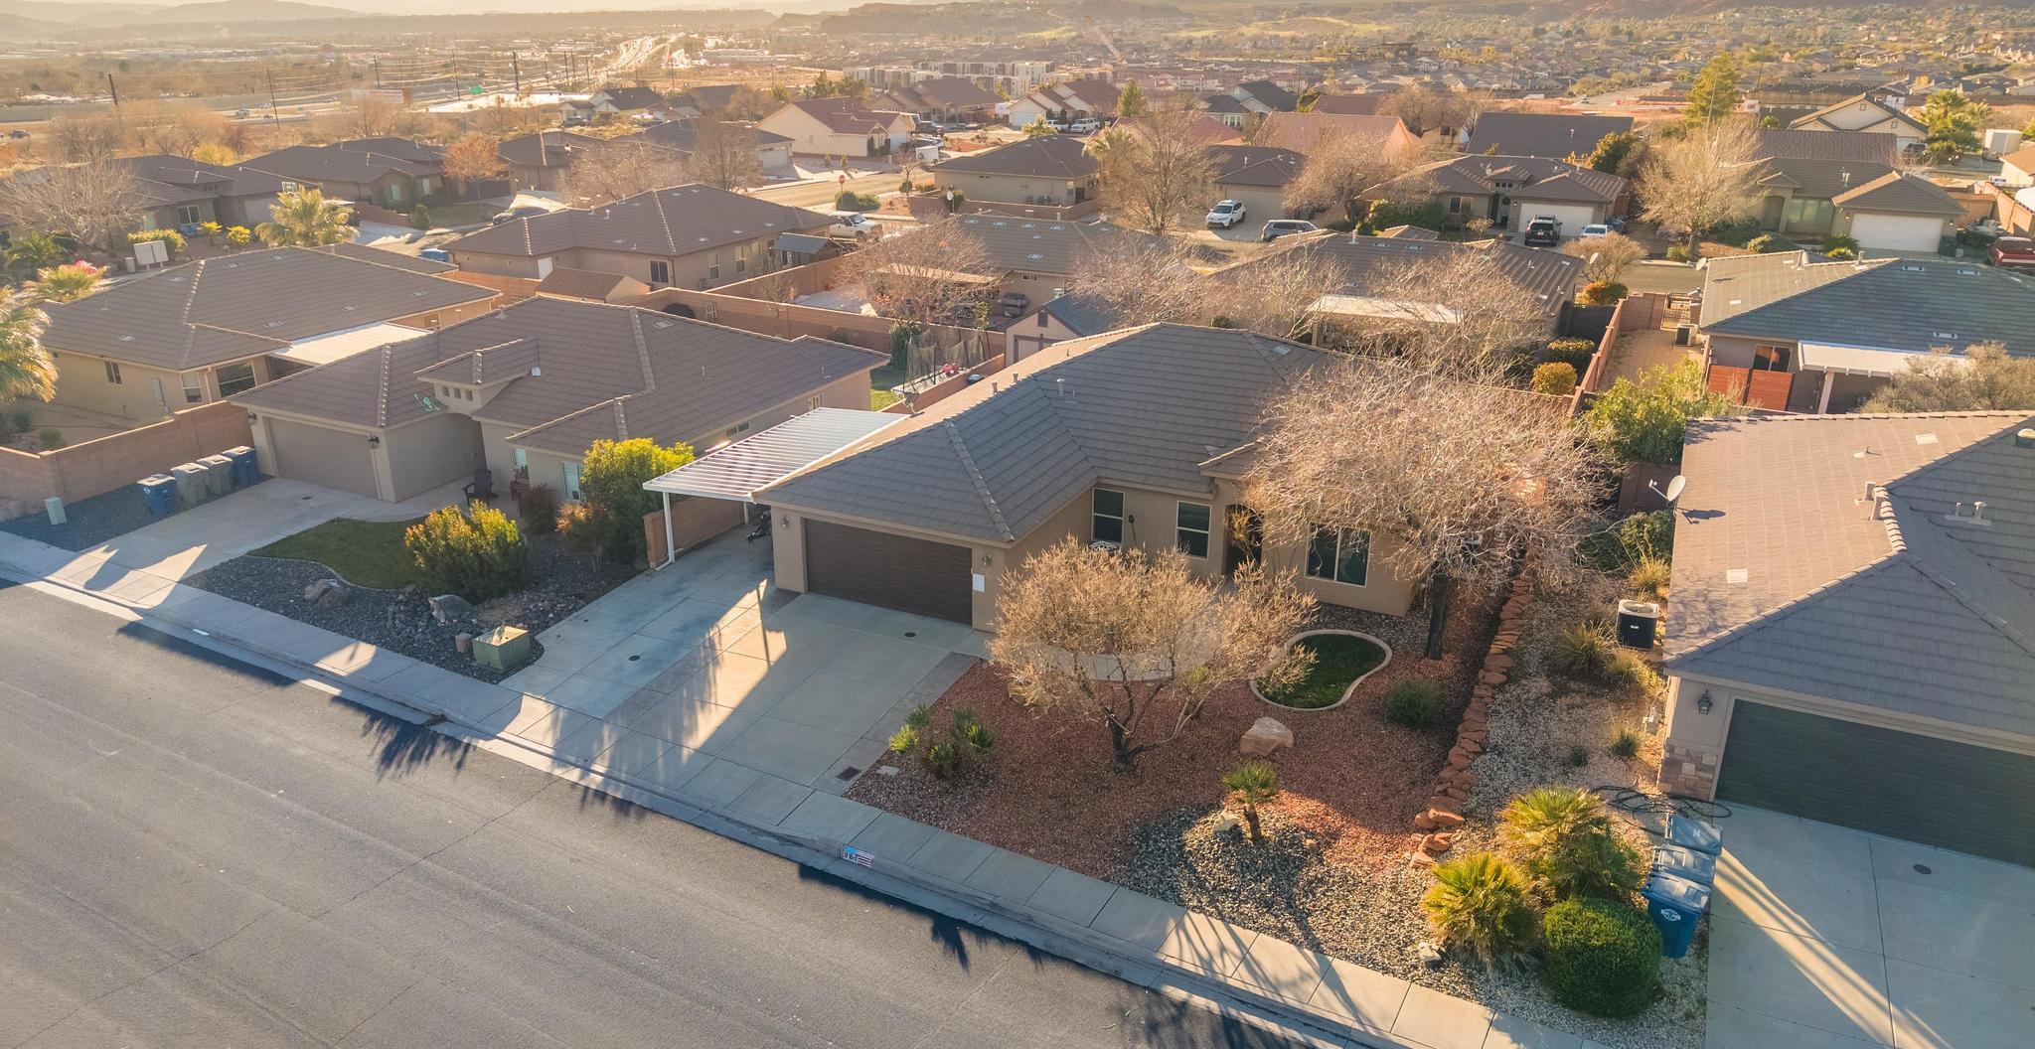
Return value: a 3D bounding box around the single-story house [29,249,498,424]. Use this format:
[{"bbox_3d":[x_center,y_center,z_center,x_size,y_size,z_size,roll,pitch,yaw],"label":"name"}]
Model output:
[{"bbox_3d":[-36.297,-10.928,68.613,17.200,5.450,21.900,9,22,23],"label":"single-story house"}]

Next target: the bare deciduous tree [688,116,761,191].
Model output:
[{"bbox_3d":[-27.716,-34.963,133.308,7.200,7.100,7.200,0,20,0],"label":"bare deciduous tree"}]

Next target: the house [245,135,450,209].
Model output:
[{"bbox_3d":[-63.762,-35.286,140.136,17.500,5.400,16.000,9,22,23],"label":"house"}]

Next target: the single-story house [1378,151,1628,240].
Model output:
[{"bbox_3d":[36.646,-25.228,106.187,16.100,4.650,15.300,10,22,24],"label":"single-story house"}]

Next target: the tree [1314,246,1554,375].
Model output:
[{"bbox_3d":[16.406,-7.438,53.803,7.800,6.300,7.400,10,22,24],"label":"tree"}]

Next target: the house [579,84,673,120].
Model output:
[{"bbox_3d":[-62.196,-68.941,231.538,14.000,5.200,12.500,9,22,23],"label":"house"}]

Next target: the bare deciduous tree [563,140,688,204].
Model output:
[{"bbox_3d":[-31.130,-27.491,111.561,8.800,6.000,8.800,0,20,0],"label":"bare deciduous tree"}]

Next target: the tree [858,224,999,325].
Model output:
[{"bbox_3d":[-4.405,-12.263,70.177,6.989,5.235,6.989,0,21,0],"label":"tree"}]

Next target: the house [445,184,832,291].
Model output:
[{"bbox_3d":[-22.413,-17.871,87.018,15.247,5.100,19.320,10,22,23],"label":"house"}]

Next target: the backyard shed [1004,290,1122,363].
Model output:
[{"bbox_3d":[1.835,-7.776,58.229,3.250,3.400,3.700,9,22,22],"label":"backyard shed"}]

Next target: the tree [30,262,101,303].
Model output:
[{"bbox_3d":[-47.350,-10.847,70.651,4.500,4.600,4.500,0,20,0],"label":"tree"}]

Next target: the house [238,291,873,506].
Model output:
[{"bbox_3d":[-15.103,-4.906,49.812,17.000,4.950,15.700,10,22,24],"label":"house"}]

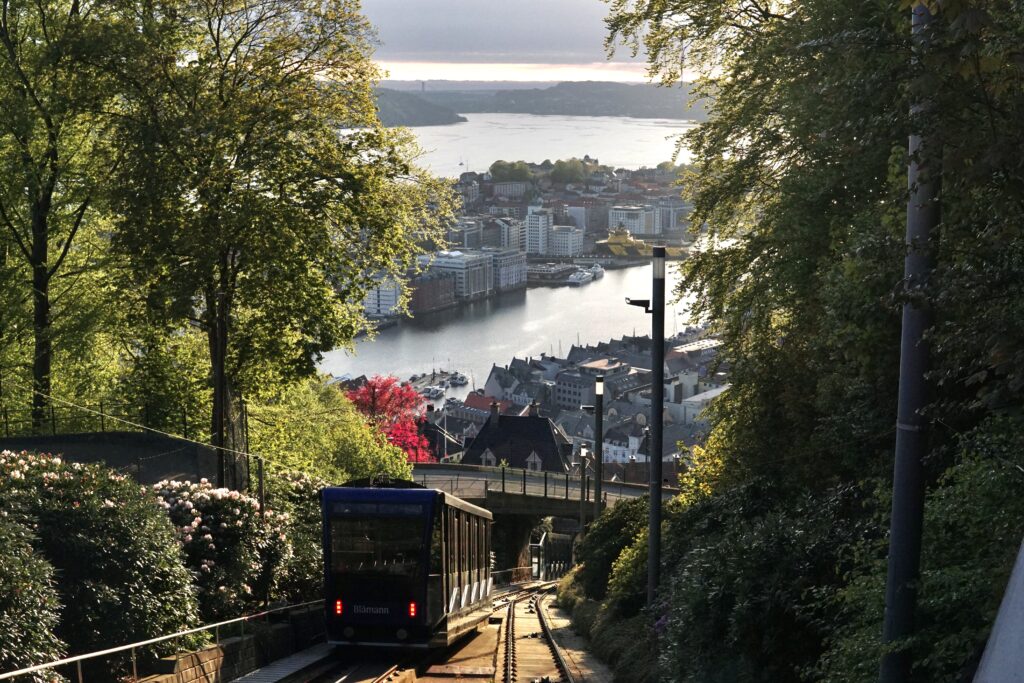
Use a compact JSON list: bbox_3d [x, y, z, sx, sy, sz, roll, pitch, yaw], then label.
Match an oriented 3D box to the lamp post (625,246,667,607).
[{"bbox_3d":[2.263,1.554,21.820,0.570,6.343,0.200,-1,11,-6],"label":"lamp post"}]

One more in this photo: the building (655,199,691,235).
[{"bbox_3d":[162.213,-127.142,1298.558,18.000,28.000,50.000,6,13,26],"label":"building"}]

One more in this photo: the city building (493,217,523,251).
[{"bbox_3d":[-4.500,-88.840,1101.456,20.000,35.000,20.000,7,14,31],"label":"city building"}]

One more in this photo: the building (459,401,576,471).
[{"bbox_3d":[0.800,12.908,145.322,12.300,12.500,12.300,1,11,6],"label":"building"}]

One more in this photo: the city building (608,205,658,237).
[{"bbox_3d":[122.900,-124.625,1309.501,40.000,27.000,24.000,7,14,31],"label":"city building"}]

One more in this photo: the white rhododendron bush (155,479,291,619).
[{"bbox_3d":[-6.626,4.761,29.300,2.850,2.950,2.700,0,12,0],"label":"white rhododendron bush"}]

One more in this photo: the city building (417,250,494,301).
[{"bbox_3d":[-41.544,-49.179,927.656,41.000,27.000,34.000,8,14,34],"label":"city building"}]

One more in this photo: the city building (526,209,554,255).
[{"bbox_3d":[24.800,-99.809,1150.248,16.000,42.000,20.000,7,14,31],"label":"city building"}]

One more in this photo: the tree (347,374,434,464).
[{"bbox_3d":[-8.400,6.395,91.513,6.800,8.300,6.600,0,11,0],"label":"tree"}]

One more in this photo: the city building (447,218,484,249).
[{"bbox_3d":[-38.000,-81.429,1060.103,20.000,35.000,22.000,7,14,31],"label":"city building"}]

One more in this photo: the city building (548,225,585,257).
[{"bbox_3d":[46.267,-88.051,1109.996,21.000,25.000,22.000,6,13,29],"label":"city building"}]

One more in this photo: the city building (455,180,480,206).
[{"bbox_3d":[-43.819,-148.843,1287.343,22.000,21.000,13.500,8,14,34],"label":"city building"}]

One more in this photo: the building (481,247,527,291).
[{"bbox_3d":[-6.900,-56.428,982.534,20.000,28.000,38.000,7,14,31],"label":"building"}]

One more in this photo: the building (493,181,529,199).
[{"bbox_3d":[-1.500,-168.611,1435.248,37.000,17.000,15.000,-4,12,-20],"label":"building"}]

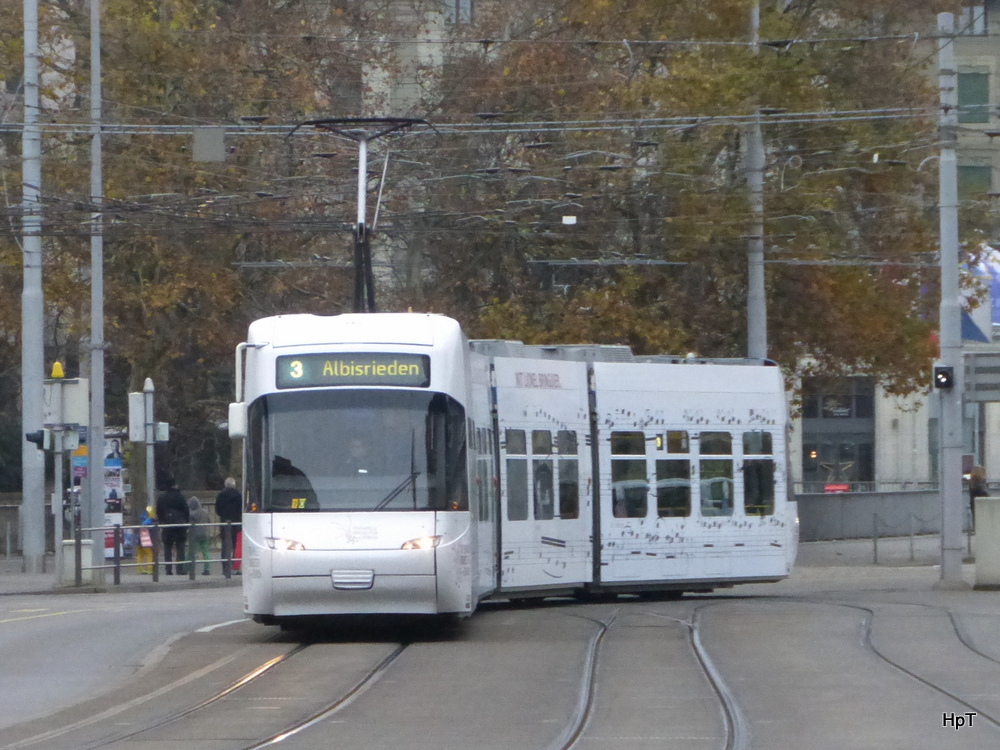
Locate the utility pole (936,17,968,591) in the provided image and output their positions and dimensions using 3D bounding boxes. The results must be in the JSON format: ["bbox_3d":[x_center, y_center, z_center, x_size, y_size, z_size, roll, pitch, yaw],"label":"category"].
[{"bbox_3d":[6.864,-1.129,70.500,0.450,8.800,0.450,0,-1,0],"label":"utility pole"}]

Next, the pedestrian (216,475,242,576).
[{"bbox_3d":[-4.718,2.643,81.000,0.540,1.730,0.380,0,-1,3],"label":"pedestrian"}]

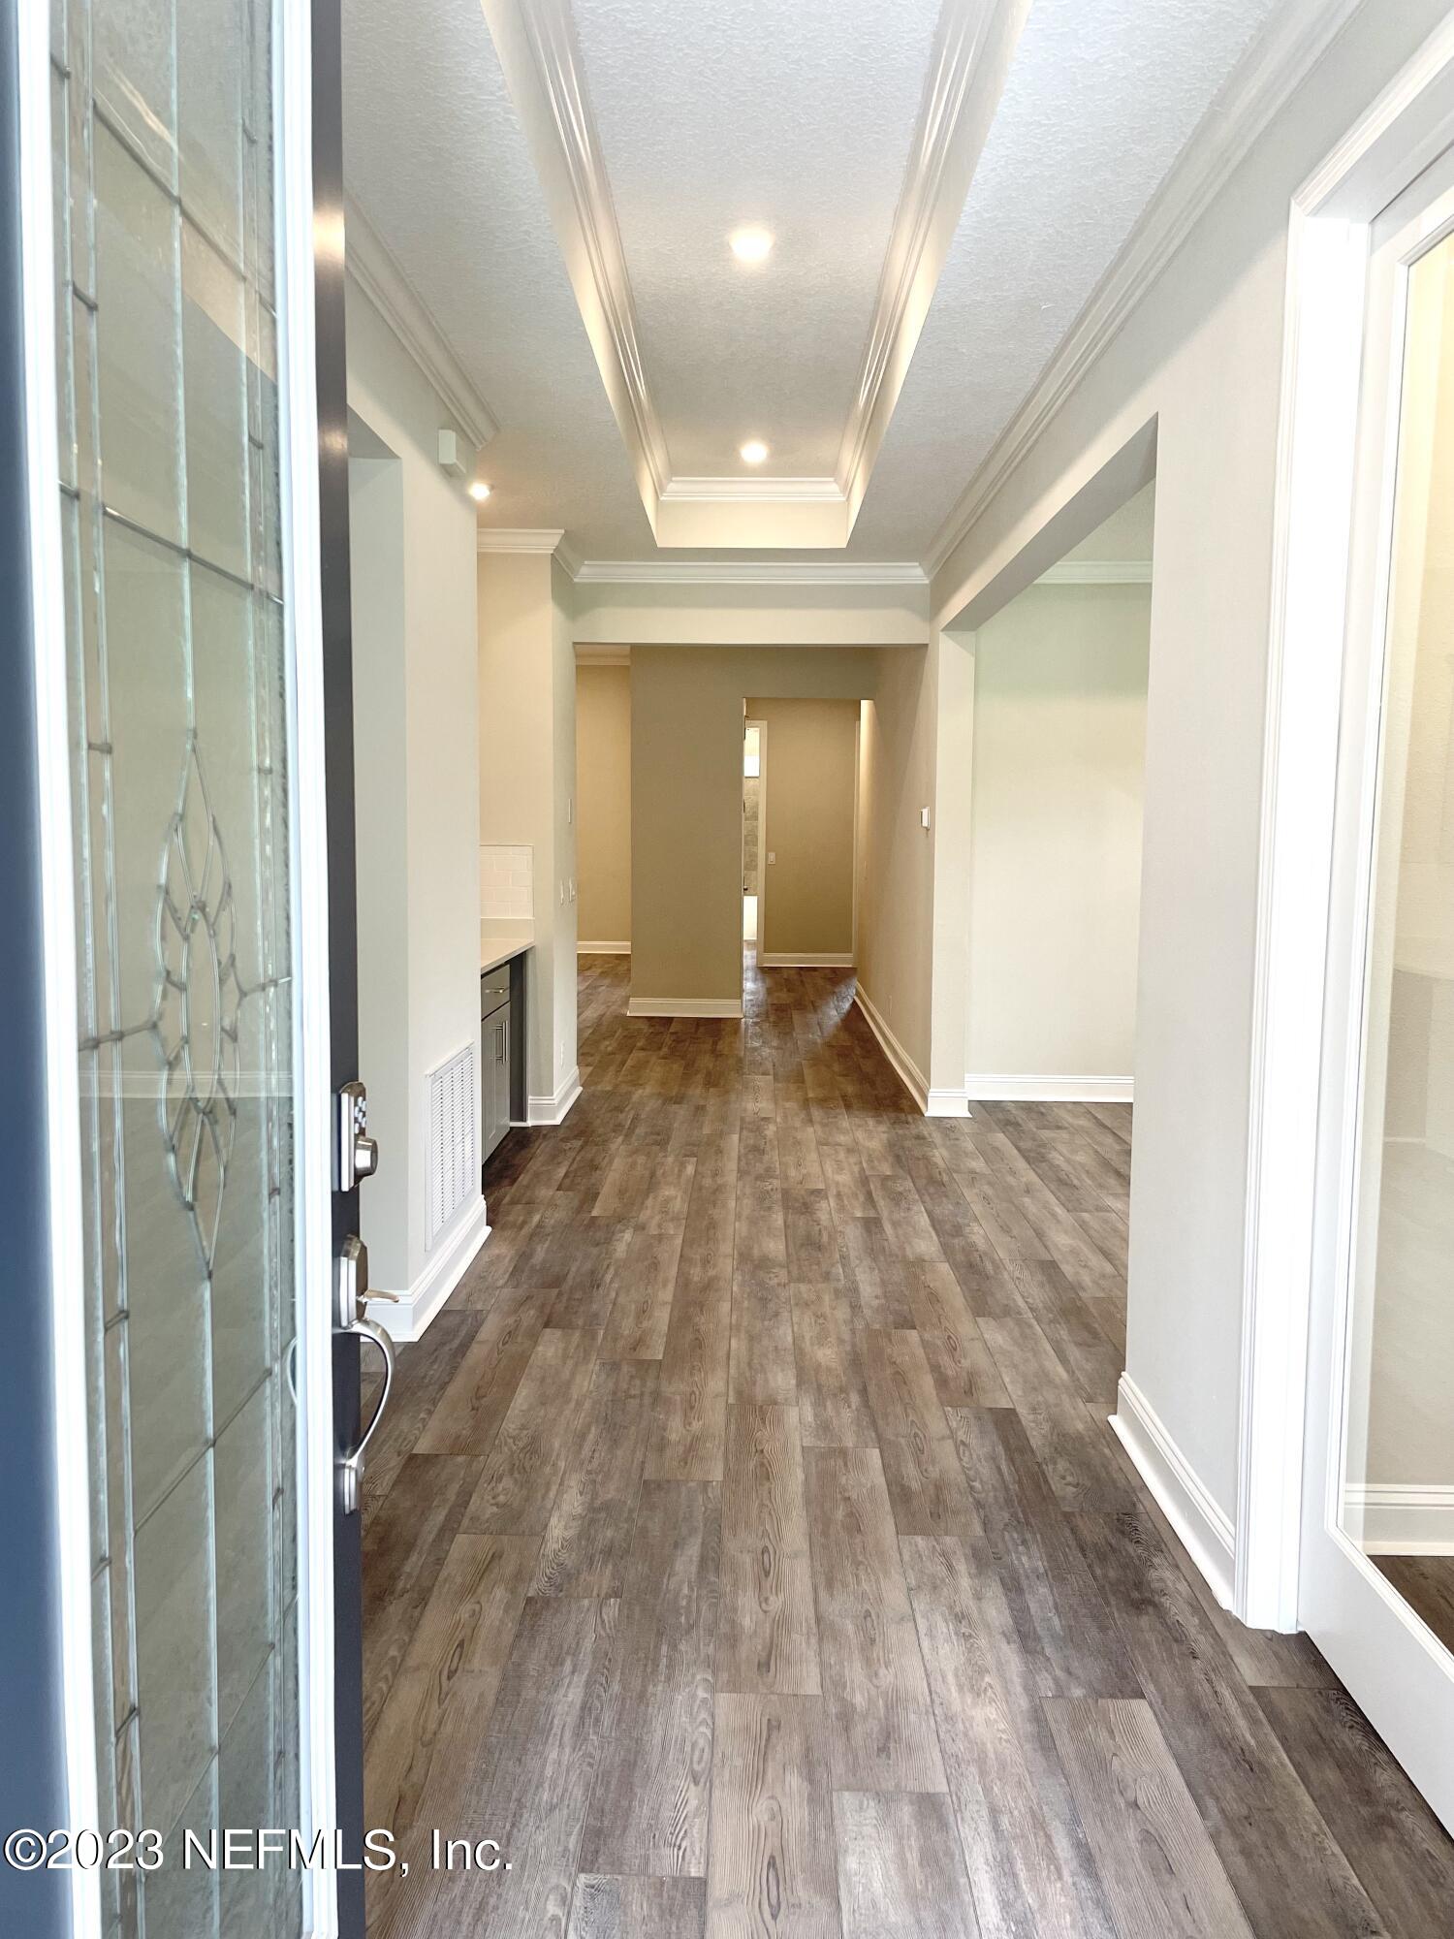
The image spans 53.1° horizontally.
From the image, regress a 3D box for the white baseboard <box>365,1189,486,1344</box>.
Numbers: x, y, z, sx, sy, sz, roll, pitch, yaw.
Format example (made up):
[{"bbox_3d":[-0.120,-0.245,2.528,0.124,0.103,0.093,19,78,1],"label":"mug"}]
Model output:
[{"bbox_3d":[-0.935,0.918,4.641,0.170,0.135,1.145,1,6,1],"label":"white baseboard"}]

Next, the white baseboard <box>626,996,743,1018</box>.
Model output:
[{"bbox_3d":[-0.319,0.295,11.109,0.882,0.135,0.030,1,6,1],"label":"white baseboard"}]

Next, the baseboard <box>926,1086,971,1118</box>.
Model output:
[{"bbox_3d":[1.120,0.676,7.354,0.235,0.135,0.035,1,6,1],"label":"baseboard"}]

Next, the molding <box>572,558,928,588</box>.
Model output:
[{"bbox_3d":[0.132,-2.077,7.620,1.865,0.102,0.078,1,6,1],"label":"molding"}]

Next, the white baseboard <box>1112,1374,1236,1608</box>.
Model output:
[{"bbox_3d":[0.949,1.085,3.125,0.035,0.135,0.900,1,6,1],"label":"white baseboard"}]

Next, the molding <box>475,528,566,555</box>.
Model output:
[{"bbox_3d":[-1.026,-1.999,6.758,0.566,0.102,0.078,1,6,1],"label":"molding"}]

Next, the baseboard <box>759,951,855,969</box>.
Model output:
[{"bbox_3d":[0.845,-0.097,15.272,0.990,0.135,0.030,1,6,1],"label":"baseboard"}]

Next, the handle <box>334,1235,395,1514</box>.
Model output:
[{"bbox_3d":[-0.398,0.455,1.639,0.058,0.308,0.066,1,6,1],"label":"handle"}]

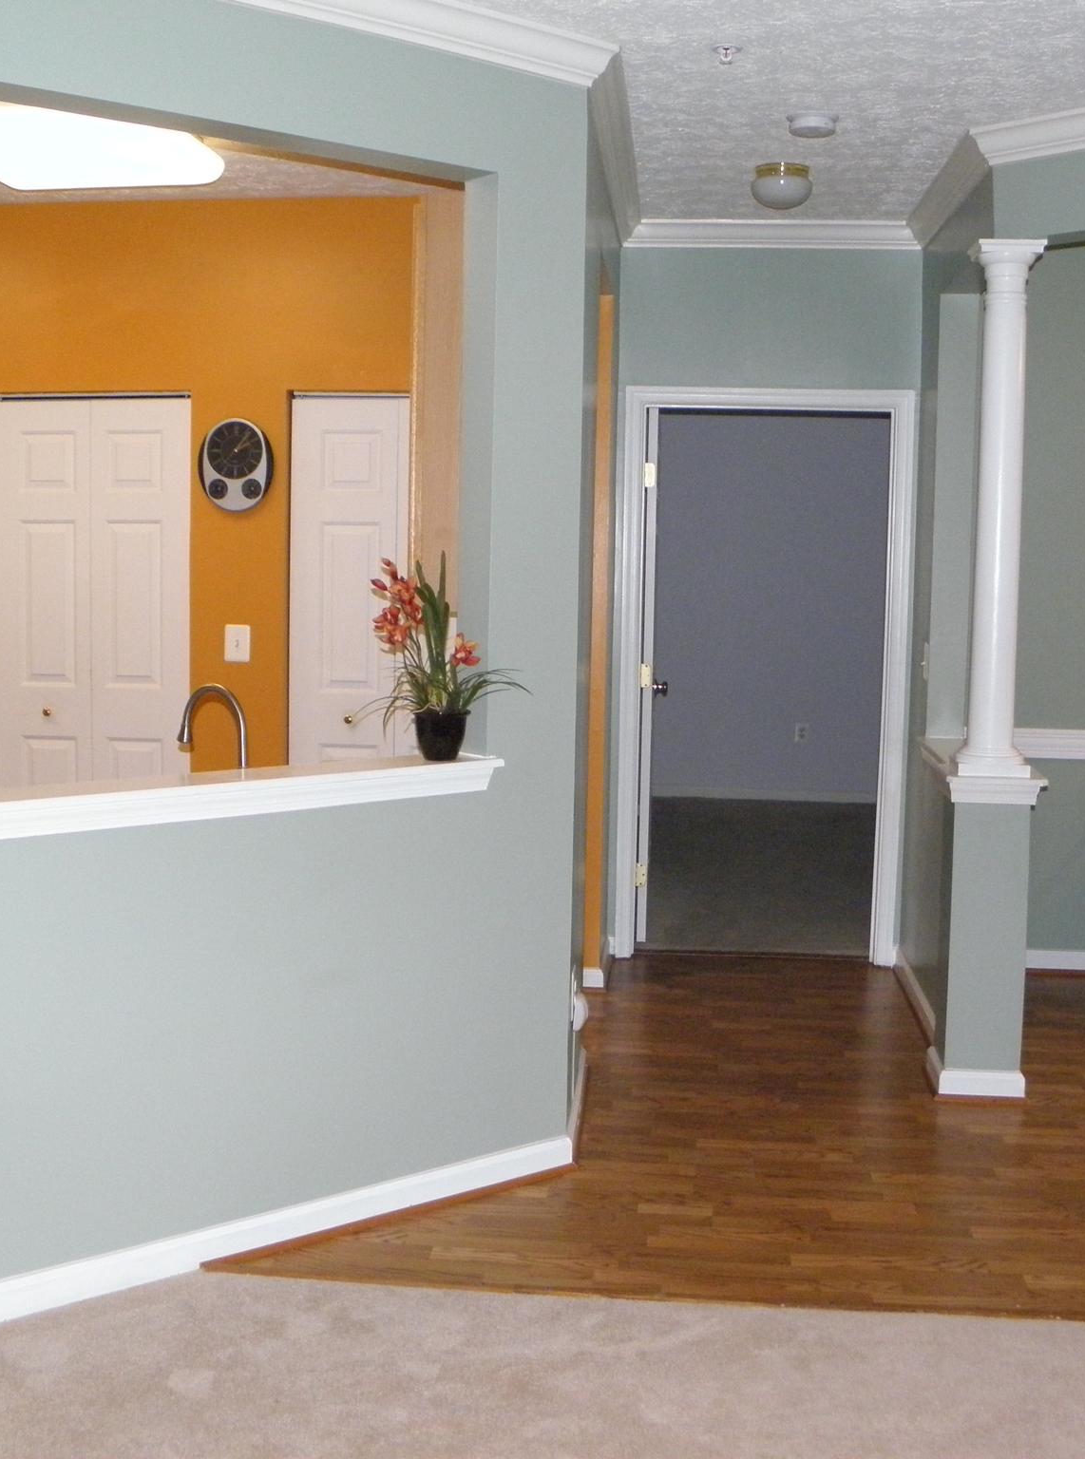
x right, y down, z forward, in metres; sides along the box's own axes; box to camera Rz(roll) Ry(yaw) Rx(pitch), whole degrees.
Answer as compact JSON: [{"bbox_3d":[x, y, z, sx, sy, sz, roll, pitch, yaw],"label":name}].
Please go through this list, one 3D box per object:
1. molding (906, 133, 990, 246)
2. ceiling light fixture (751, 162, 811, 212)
[{"bbox_3d":[1.273,-1.691,5.011,0.074,0.082,1.291,1,6,5],"label":"molding"},{"bbox_3d":[0.730,-1.657,4.833,0.196,0.142,0.196,1,6,5],"label":"ceiling light fixture"}]

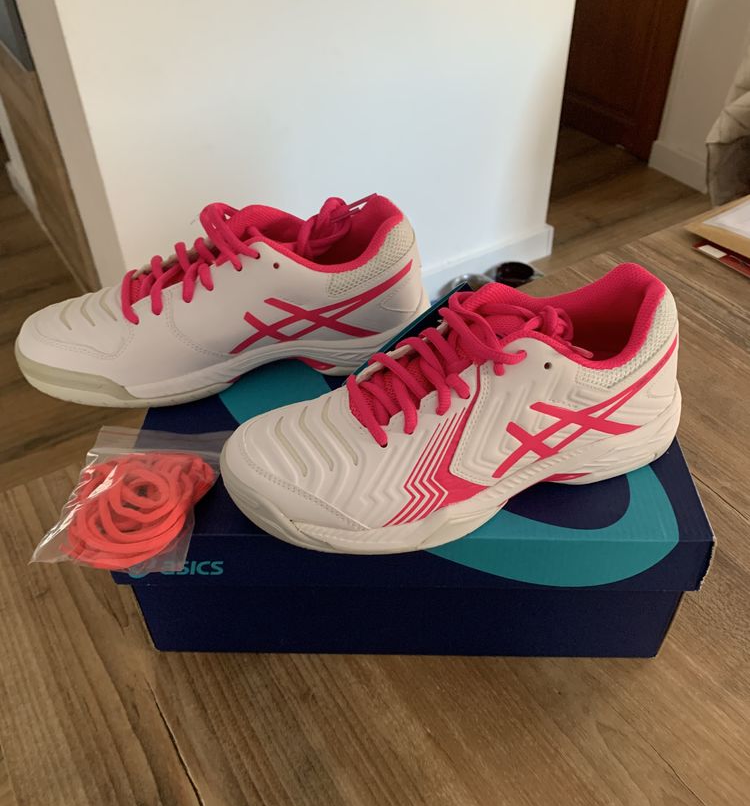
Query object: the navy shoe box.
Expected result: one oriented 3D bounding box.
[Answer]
[{"bbox_3d":[0.019,0.049,0.517,0.328,0.118,0.210,0,40,2],"label":"navy shoe box"}]

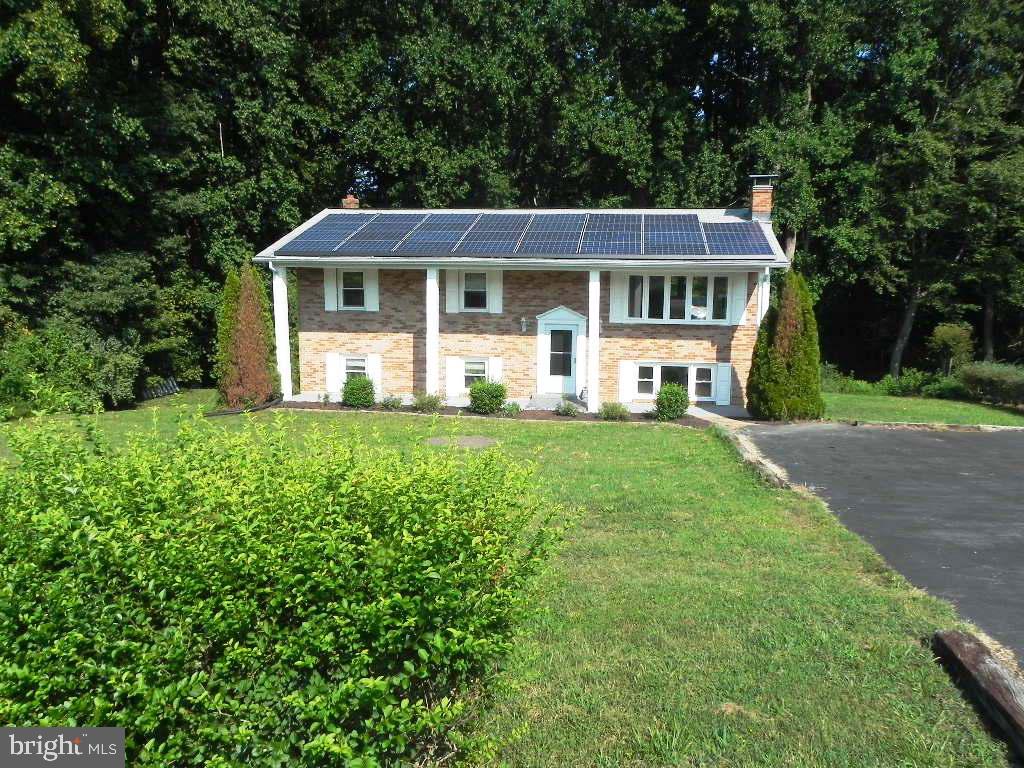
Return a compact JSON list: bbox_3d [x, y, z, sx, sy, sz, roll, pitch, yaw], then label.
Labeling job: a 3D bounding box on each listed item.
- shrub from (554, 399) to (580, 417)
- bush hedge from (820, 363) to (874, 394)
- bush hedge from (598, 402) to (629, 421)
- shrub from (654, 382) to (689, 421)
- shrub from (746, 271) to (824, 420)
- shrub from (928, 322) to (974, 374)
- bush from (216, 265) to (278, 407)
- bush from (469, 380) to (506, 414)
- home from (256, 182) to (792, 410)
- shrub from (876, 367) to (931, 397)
[{"bbox_3d":[1.490,0.609,20.648,0.705,0.446,0.663,2,9,9],"label":"shrub"},{"bbox_3d":[11.036,-0.214,25.292,1.794,0.991,1.326,2,9,9],"label":"bush hedge"},{"bbox_3d":[2.700,0.699,20.256,0.851,0.429,0.765,2,9,9],"label":"bush hedge"},{"bbox_3d":[4.166,0.428,20.081,0.897,0.943,0.918,2,9,9],"label":"shrub"},{"bbox_3d":[7.362,-1.070,20.696,2.120,3.923,1.887,2,9,9],"label":"shrub"},{"bbox_3d":[15.454,-1.189,27.039,1.634,1.940,1.530,2,9,9],"label":"shrub"},{"bbox_3d":[-7.663,-1.443,22.405,1.913,4.030,1.734,2,9,9],"label":"bush"},{"bbox_3d":[-0.662,0.334,20.800,1.038,0.866,0.969,1,9,0],"label":"bush"},{"bbox_3d":[0.705,-3.343,25.868,14.647,6.732,10.424,2,9,9],"label":"home"},{"bbox_3d":[12.695,-0.115,24.933,1.768,0.910,1.326,2,9,9],"label":"shrub"}]

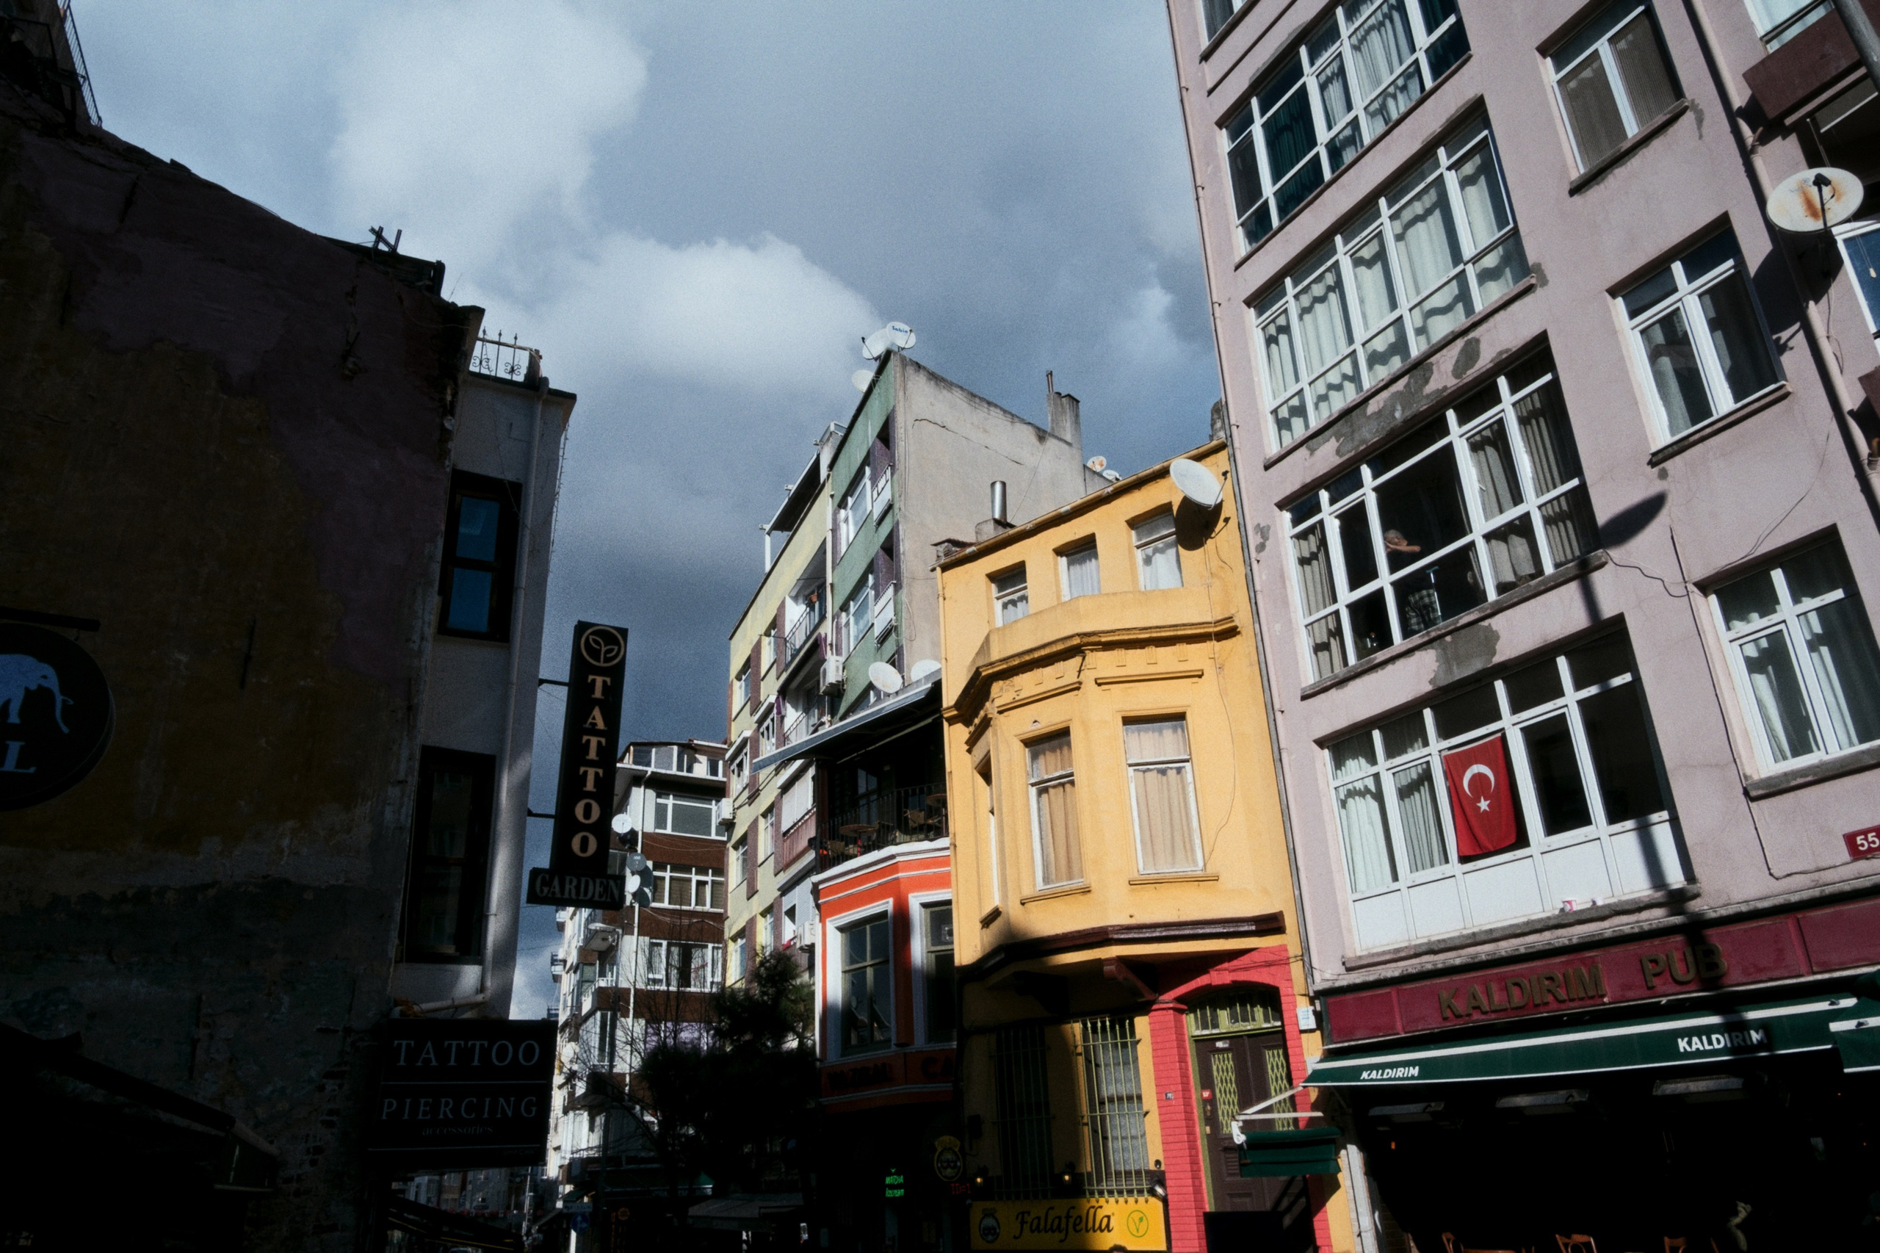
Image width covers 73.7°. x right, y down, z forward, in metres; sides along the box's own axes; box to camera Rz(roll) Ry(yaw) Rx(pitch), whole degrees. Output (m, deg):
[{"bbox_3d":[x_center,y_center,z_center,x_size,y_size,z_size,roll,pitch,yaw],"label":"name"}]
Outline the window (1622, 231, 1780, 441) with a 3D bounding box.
[{"bbox_3d":[6.569,-2.489,10.752,0.150,1.630,1.130,10,-26,-27],"label":"window"}]

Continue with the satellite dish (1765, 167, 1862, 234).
[{"bbox_3d":[6.588,-3.247,9.427,0.630,0.620,0.400,-15,-26,26],"label":"satellite dish"}]

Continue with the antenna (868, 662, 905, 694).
[{"bbox_3d":[-0.942,0.891,21.725,0.650,0.680,0.260,11,-35,-28],"label":"antenna"}]

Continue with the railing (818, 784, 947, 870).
[{"bbox_3d":[-1.000,3.494,21.560,0.464,0.950,3.579,17,-30,-37],"label":"railing"}]

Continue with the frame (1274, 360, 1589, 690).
[{"bbox_3d":[4.962,-0.990,12.895,0.120,2.198,3.594,10,-26,-27],"label":"frame"}]

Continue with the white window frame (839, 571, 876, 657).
[{"bbox_3d":[-1.861,-0.225,29.255,0.150,1.420,2.600,6,-25,-19],"label":"white window frame"}]

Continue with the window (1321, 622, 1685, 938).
[{"bbox_3d":[5.228,1.659,11.924,0.150,2.260,3.760,10,-26,-27],"label":"window"}]

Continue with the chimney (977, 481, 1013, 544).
[{"bbox_3d":[0.874,-1.754,19.626,0.480,1.209,0.420,-23,-30,40],"label":"chimney"}]

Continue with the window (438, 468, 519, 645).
[{"bbox_3d":[-4.907,-0.716,13.354,0.680,1.880,0.200,10,-26,-27],"label":"window"}]

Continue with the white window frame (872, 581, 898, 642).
[{"bbox_3d":[-1.185,-0.259,26.989,0.120,1.000,1.450,6,-24,-19],"label":"white window frame"}]

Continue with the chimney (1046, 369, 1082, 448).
[{"bbox_3d":[3.110,-5.468,31.475,0.480,2.235,0.720,17,-30,-39],"label":"chimney"}]

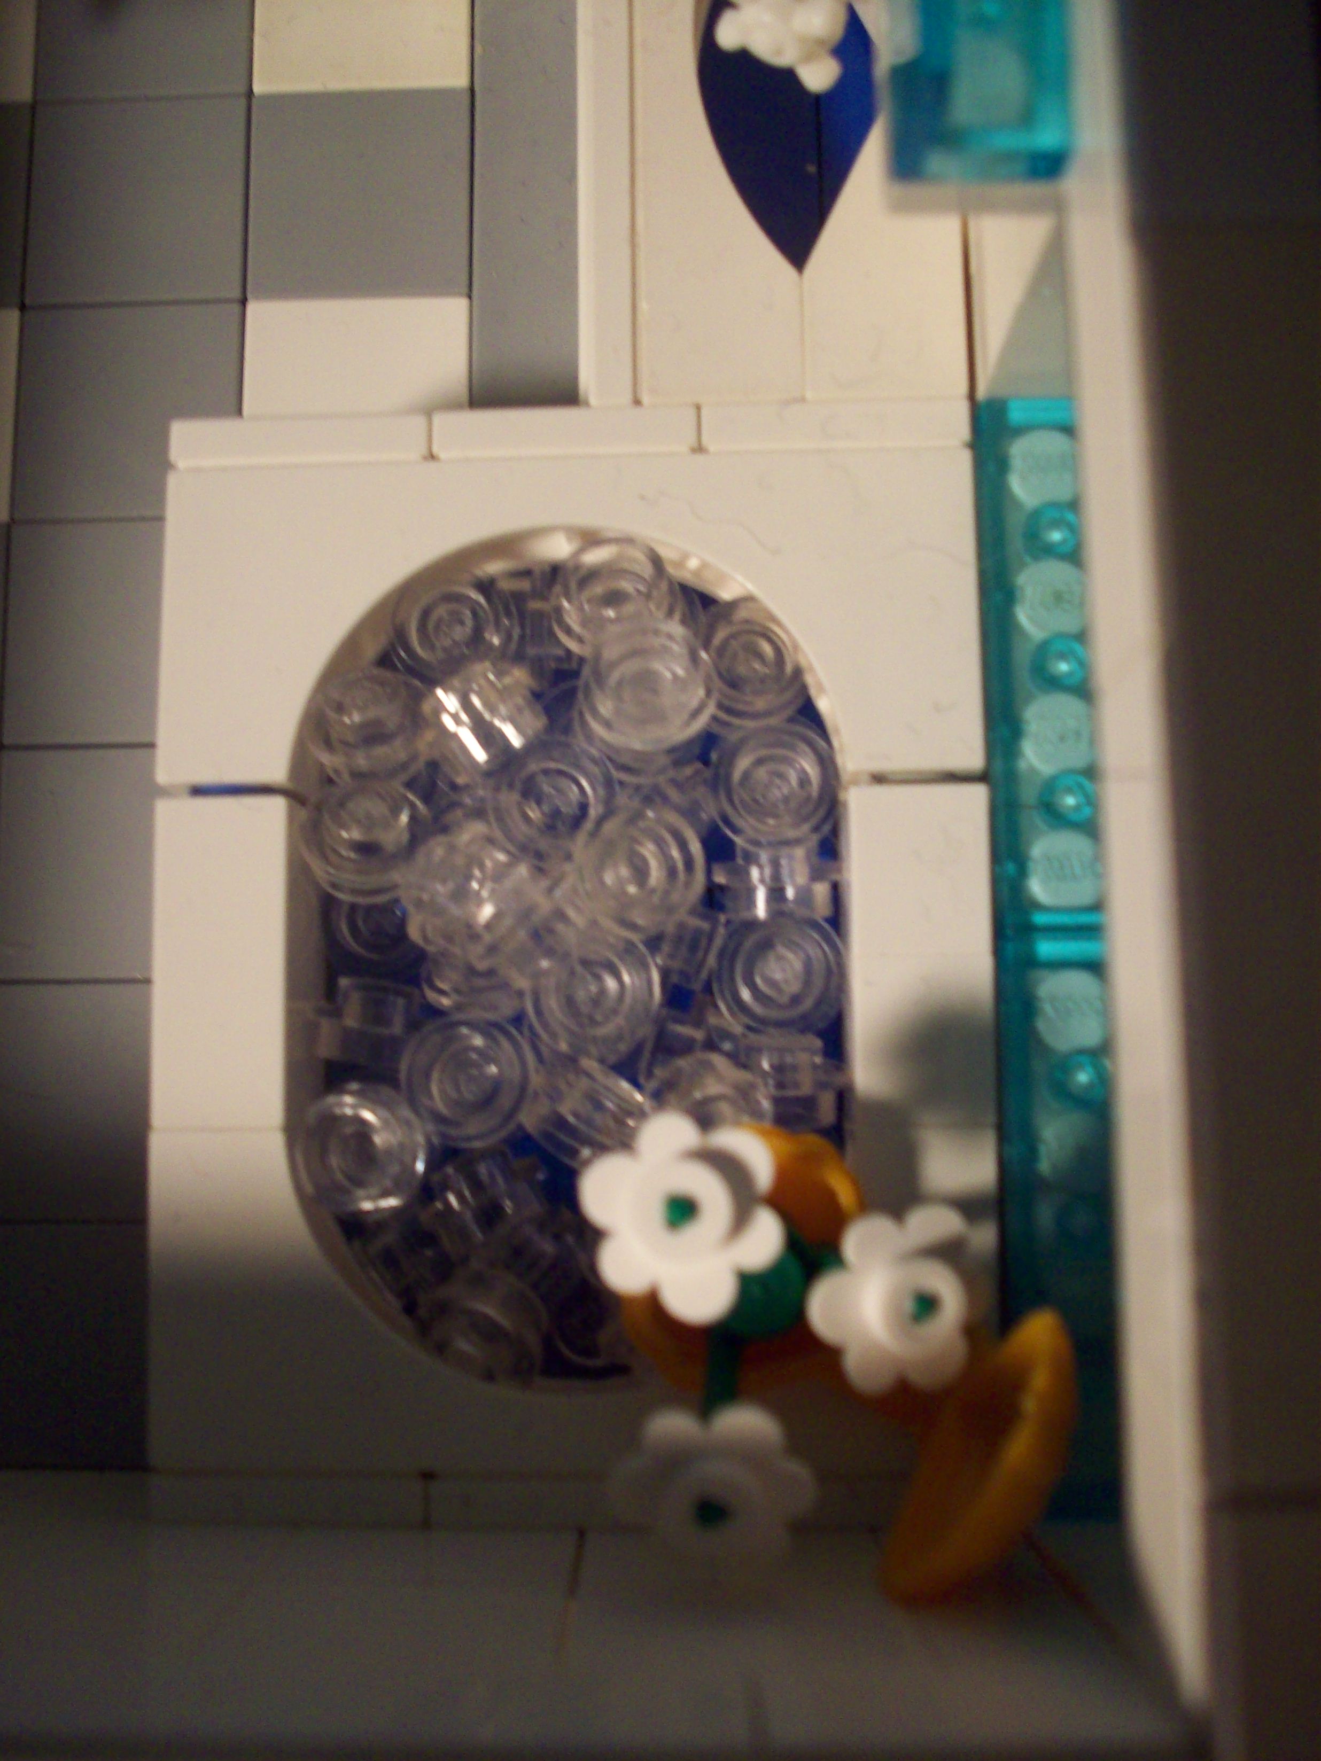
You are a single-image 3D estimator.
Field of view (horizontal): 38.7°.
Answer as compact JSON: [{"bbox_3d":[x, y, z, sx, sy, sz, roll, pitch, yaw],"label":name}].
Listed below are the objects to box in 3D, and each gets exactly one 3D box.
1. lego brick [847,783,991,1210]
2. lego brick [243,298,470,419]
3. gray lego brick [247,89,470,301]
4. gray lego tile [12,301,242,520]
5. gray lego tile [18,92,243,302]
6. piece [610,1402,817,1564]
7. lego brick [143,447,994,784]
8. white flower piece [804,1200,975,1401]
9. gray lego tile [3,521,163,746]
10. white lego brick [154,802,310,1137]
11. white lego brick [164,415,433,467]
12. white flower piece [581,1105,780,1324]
[{"bbox_3d":[0.015,0.006,0.111,0.008,0.008,0.022,-1,82,2],"label":"lego brick"},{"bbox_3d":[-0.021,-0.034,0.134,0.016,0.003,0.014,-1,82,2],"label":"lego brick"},{"bbox_3d":[-0.021,-0.049,0.136,0.016,0.003,0.016,-1,82,2],"label":"gray lego brick"},{"bbox_3d":[-0.037,-0.033,0.134,0.016,0.003,0.016,-1,82,2],"label":"gray lego tile"},{"bbox_3d":[-0.037,-0.048,0.136,0.016,0.003,0.016,-1,82,2],"label":"gray lego tile"},{"bbox_3d":[0.003,0.030,0.092,0.010,0.003,0.010,0,100,2],"label":"piece"},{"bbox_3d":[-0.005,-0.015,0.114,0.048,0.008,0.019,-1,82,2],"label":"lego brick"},{"bbox_3d":[0.012,0.021,0.092,0.010,0.003,0.010,0,78,-19],"label":"white flower piece"},{"bbox_3d":[-0.037,-0.017,0.132,0.016,0.003,0.016,-1,82,2],"label":"gray lego tile"},{"bbox_3d":[-0.025,0.005,0.112,0.008,0.008,0.019,-1,82,2],"label":"white lego brick"},{"bbox_3d":[-0.021,-0.026,0.117,0.016,0.008,0.003,-1,82,2],"label":"white lego brick"},{"bbox_3d":[0.001,0.016,0.088,0.010,0.003,0.010,0,74,12],"label":"white flower piece"}]

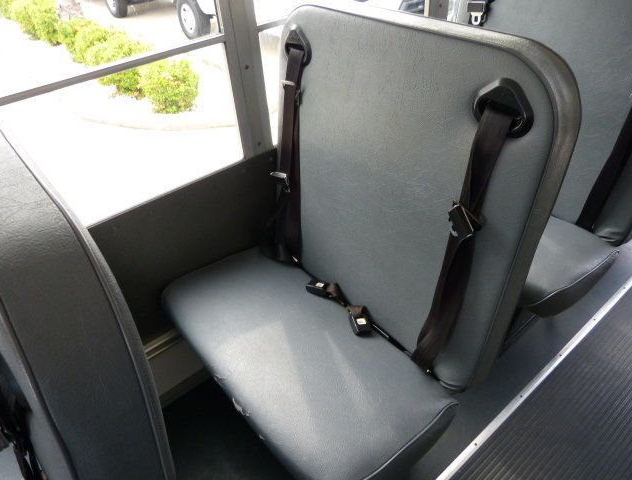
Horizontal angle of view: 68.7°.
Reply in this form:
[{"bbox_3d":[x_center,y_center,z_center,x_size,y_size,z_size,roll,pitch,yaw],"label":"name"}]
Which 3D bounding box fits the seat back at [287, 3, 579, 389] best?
[{"bbox_3d":[0.155,-0.120,1.104,0.102,0.736,0.750,-21,41,-33],"label":"seat back"}]

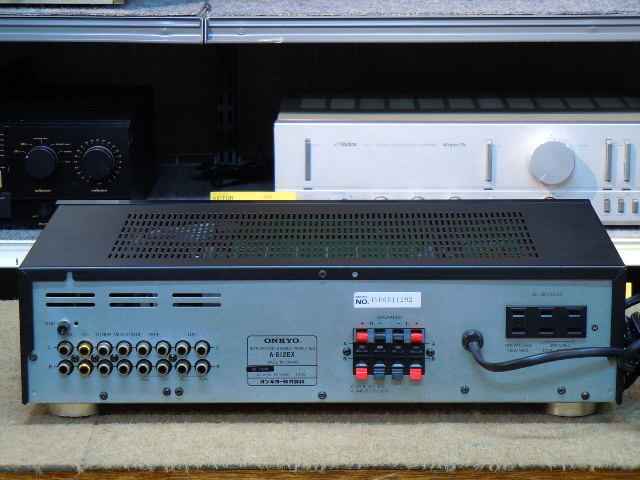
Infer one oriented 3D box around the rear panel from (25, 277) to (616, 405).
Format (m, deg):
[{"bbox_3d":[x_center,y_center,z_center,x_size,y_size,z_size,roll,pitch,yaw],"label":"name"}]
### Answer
[{"bbox_3d":[0.001,0.074,1.542,0.428,0.096,0.020,0,13,1],"label":"rear panel"}]

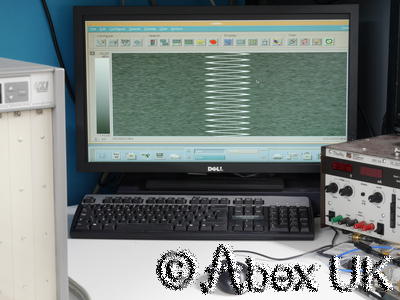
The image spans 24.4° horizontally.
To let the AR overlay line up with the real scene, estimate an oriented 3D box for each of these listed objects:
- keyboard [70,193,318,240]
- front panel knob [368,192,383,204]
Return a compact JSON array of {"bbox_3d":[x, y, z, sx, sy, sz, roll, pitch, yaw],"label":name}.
[{"bbox_3d":[-0.012,0.130,1.788,0.455,0.030,0.165,0,16,3],"label":"keyboard"},{"bbox_3d":[0.316,0.088,1.668,0.020,0.020,0.020,-12,16,-42],"label":"front panel knob"}]

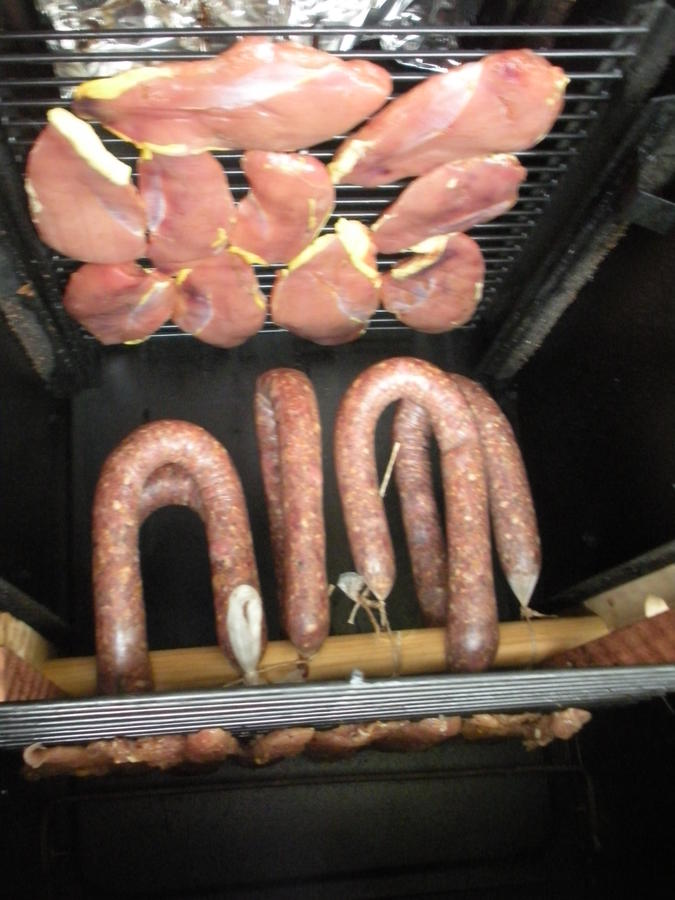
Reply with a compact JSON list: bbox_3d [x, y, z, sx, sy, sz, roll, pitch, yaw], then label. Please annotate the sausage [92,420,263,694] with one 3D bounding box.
[{"bbox_3d":[-0.123,0.081,0.702,0.129,0.219,0.046,-2,164,-6],"label":"sausage"}]

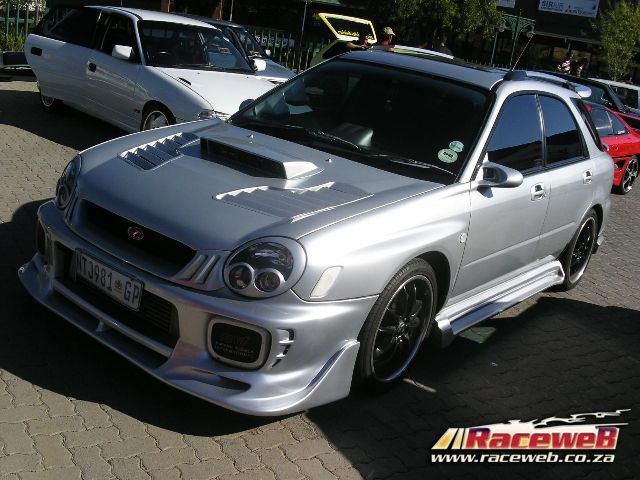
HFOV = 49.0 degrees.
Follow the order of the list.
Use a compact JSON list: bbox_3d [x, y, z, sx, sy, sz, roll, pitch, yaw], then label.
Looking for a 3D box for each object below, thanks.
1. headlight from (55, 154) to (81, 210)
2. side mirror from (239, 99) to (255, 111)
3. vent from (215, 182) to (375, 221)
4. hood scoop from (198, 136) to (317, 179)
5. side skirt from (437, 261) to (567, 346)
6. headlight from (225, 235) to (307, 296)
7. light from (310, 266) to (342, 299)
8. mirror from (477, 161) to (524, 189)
[{"bbox_3d":[-1.147,-0.260,3.301,0.250,0.235,0.250,20,19,35],"label":"headlight"},{"bbox_3d":[-0.447,-0.810,4.402,0.210,0.140,0.130,20,19,35],"label":"side mirror"},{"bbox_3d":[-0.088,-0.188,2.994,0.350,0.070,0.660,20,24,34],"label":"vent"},{"bbox_3d":[-0.265,-0.389,3.332,0.540,0.105,0.380,20,19,34],"label":"hood scoop"},{"bbox_3d":[1.093,0.333,4.093,0.170,0.210,1.620,20,19,35],"label":"side skirt"},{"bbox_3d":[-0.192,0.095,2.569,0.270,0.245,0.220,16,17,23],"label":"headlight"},{"bbox_3d":[0.024,0.157,2.644,0.140,0.120,0.045,0,18,-31],"label":"light"},{"bbox_3d":[0.886,-0.322,3.432,0.220,0.130,0.140,20,19,34],"label":"mirror"}]

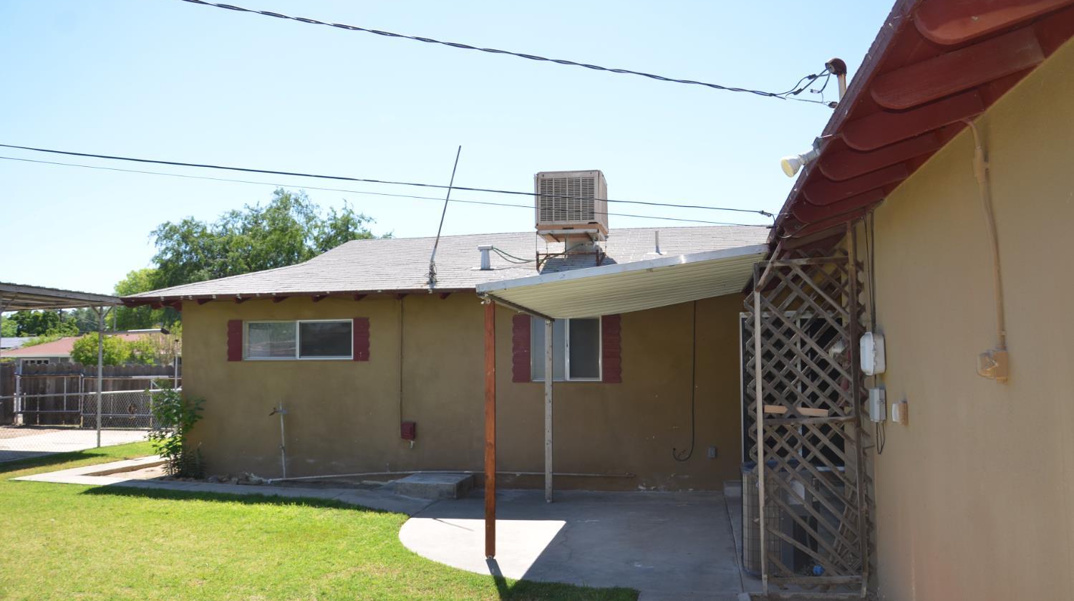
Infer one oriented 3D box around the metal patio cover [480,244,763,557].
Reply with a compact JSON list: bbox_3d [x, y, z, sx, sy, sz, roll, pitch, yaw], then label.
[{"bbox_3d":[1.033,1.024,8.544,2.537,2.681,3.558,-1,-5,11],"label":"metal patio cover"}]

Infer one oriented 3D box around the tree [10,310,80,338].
[{"bbox_3d":[-32.485,3.438,52.710,4.289,5.681,4.289,-1,-5,11],"label":"tree"}]

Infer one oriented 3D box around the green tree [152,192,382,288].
[{"bbox_3d":[-9.860,0.027,28.967,8.242,8.227,7.842,-1,-5,11],"label":"green tree"}]

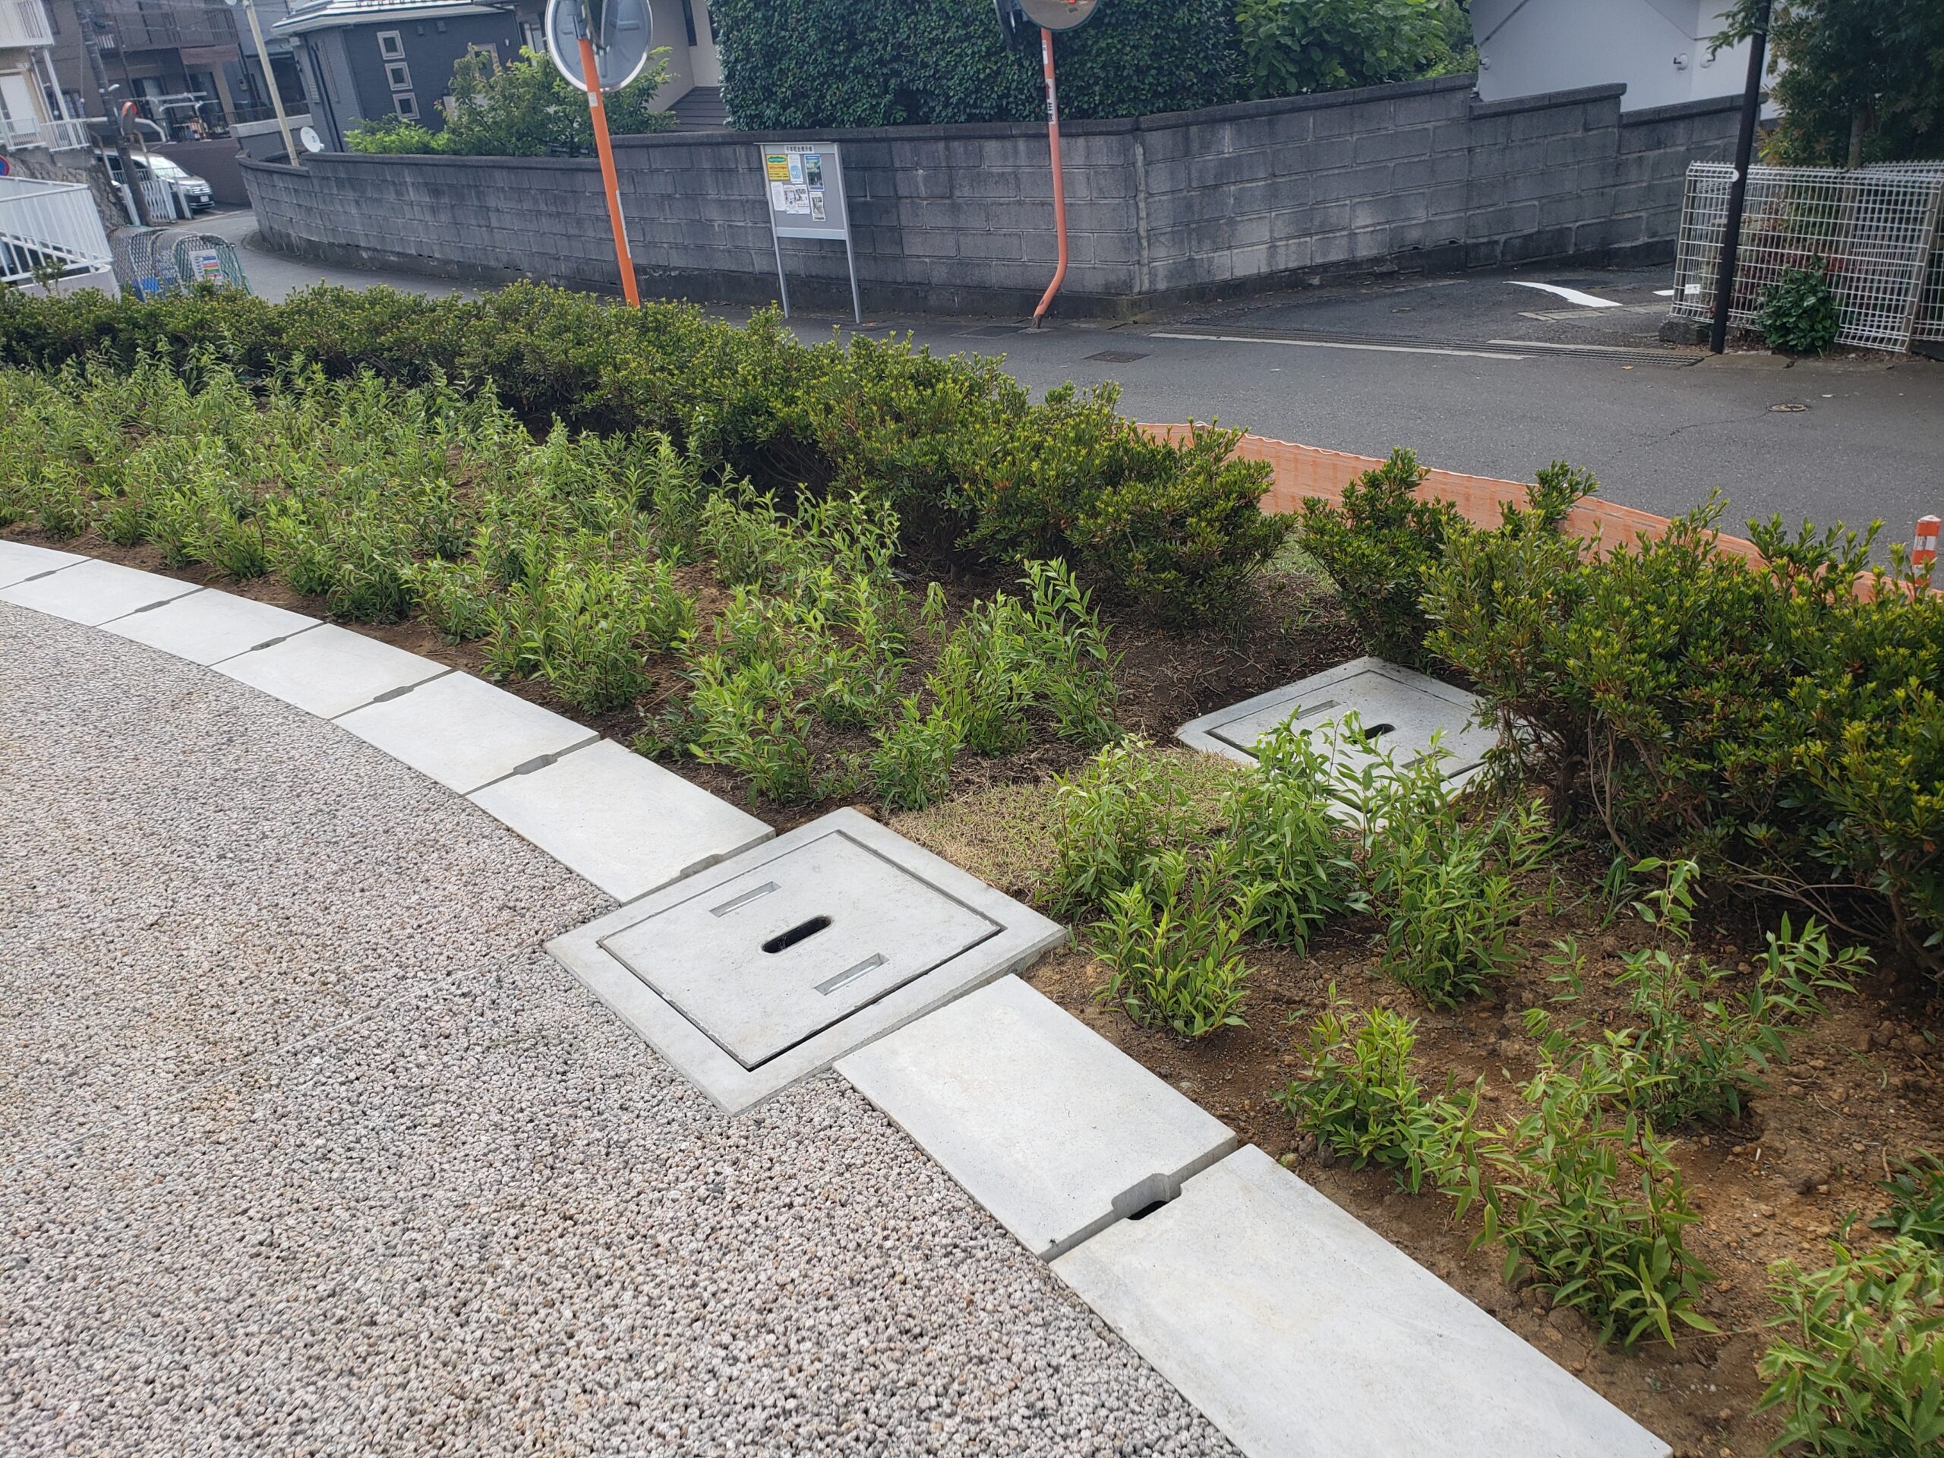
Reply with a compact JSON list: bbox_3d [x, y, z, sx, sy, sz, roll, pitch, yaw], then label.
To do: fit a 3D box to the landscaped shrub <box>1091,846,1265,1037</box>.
[{"bbox_3d":[0.310,0.321,2.209,0.258,0.284,0.232,-2,27,8],"label":"landscaped shrub"}]

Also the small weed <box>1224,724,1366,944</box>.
[{"bbox_3d":[0.519,0.178,2.376,0.221,0.394,0.199,0,27,12],"label":"small weed"}]

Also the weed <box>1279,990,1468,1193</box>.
[{"bbox_3d":[0.570,0.513,2.086,0.265,0.270,0.265,-6,25,0],"label":"weed"}]

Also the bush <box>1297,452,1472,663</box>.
[{"bbox_3d":[0.971,-0.404,3.373,0.383,0.492,0.345,-6,26,0],"label":"bush"}]

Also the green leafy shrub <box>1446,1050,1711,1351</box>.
[{"bbox_3d":[0.753,0.579,1.818,0.308,0.366,0.308,-6,25,0],"label":"green leafy shrub"}]

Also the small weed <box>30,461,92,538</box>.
[{"bbox_3d":[-3.256,-0.819,5.218,0.164,0.276,0.155,-21,30,-28],"label":"small weed"}]

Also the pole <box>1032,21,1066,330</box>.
[{"bbox_3d":[0.671,-5.266,13.844,0.380,2.850,0.140,-4,27,4],"label":"pole"}]

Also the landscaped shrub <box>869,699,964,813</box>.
[{"bbox_3d":[-0.109,0.045,2.713,0.173,0.210,0.156,-6,26,0],"label":"landscaped shrub"}]

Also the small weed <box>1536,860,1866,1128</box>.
[{"bbox_3d":[0.966,0.352,1.955,0.390,0.345,0.300,9,30,27],"label":"small weed"}]

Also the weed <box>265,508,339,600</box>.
[{"bbox_3d":[-2.017,-0.530,4.400,0.188,0.268,0.178,-17,29,-22],"label":"weed"}]

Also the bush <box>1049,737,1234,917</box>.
[{"bbox_3d":[0.291,0.169,2.523,0.316,0.299,0.269,-3,27,6],"label":"bush"}]

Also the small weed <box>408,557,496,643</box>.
[{"bbox_3d":[-1.326,-0.333,3.713,0.211,0.211,0.190,-6,26,0],"label":"small weed"}]

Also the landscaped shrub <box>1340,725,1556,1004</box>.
[{"bbox_3d":[0.791,0.230,2.454,0.333,0.504,0.333,-6,25,0],"label":"landscaped shrub"}]

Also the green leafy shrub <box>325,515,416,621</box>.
[{"bbox_3d":[-1.614,-0.429,3.880,0.217,0.289,0.196,-6,26,0],"label":"green leafy shrub"}]

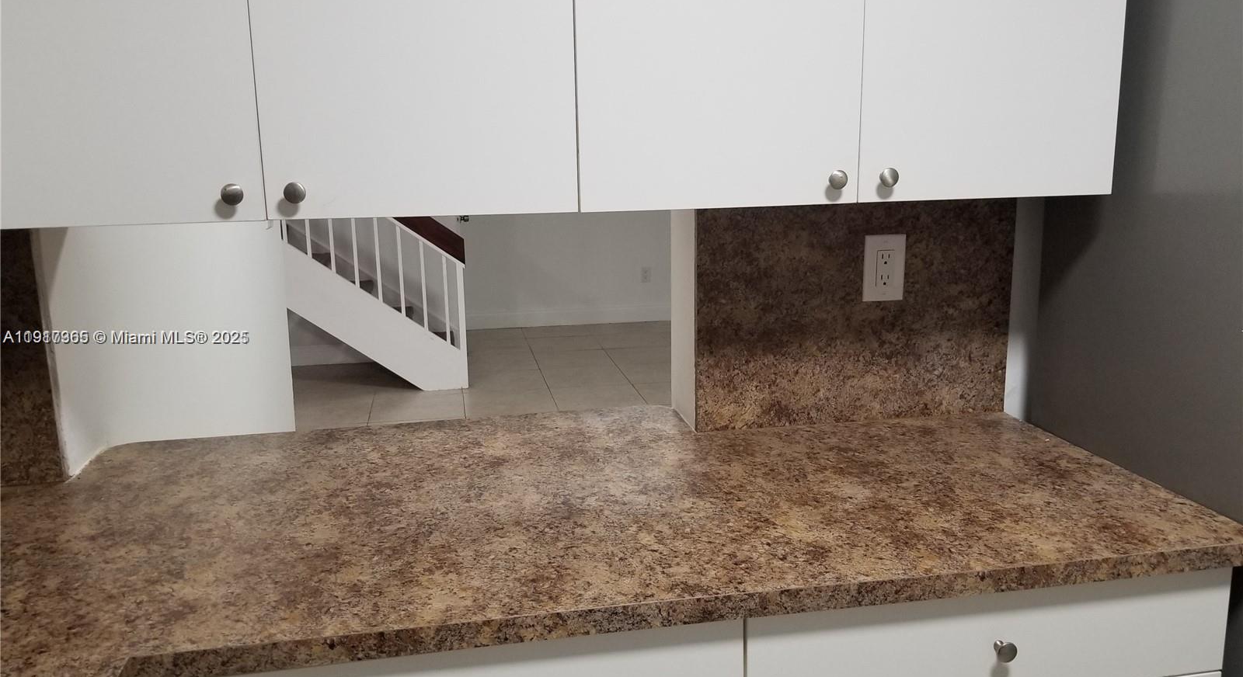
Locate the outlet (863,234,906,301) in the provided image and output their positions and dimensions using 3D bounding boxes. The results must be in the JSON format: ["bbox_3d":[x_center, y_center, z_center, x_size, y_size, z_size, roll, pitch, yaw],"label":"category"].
[{"bbox_3d":[0.481,-0.129,1.709,0.078,0.122,0.009,-3,11,-10],"label":"outlet"}]

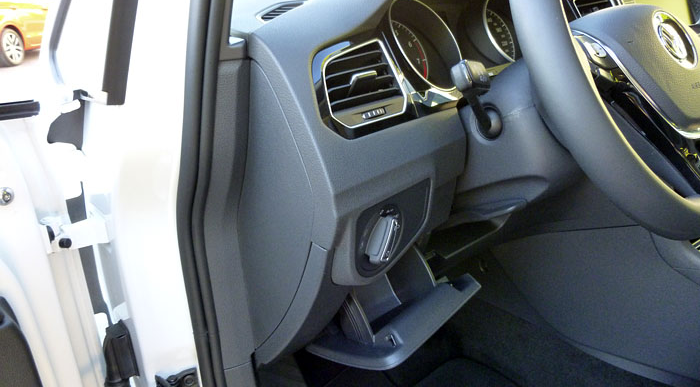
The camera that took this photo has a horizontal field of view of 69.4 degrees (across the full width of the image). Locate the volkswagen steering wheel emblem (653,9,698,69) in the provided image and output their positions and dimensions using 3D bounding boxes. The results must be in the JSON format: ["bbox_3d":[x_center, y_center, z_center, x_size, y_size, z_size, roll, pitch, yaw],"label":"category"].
[{"bbox_3d":[0.273,-0.128,0.426,0.059,0.059,0.010,-20,-7,-34],"label":"volkswagen steering wheel emblem"}]

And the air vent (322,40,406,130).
[{"bbox_3d":[0.011,-0.103,0.478,0.097,0.077,0.020,-20,6,-35],"label":"air vent"}]

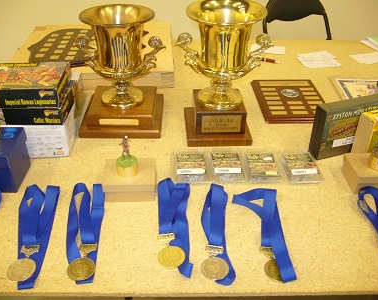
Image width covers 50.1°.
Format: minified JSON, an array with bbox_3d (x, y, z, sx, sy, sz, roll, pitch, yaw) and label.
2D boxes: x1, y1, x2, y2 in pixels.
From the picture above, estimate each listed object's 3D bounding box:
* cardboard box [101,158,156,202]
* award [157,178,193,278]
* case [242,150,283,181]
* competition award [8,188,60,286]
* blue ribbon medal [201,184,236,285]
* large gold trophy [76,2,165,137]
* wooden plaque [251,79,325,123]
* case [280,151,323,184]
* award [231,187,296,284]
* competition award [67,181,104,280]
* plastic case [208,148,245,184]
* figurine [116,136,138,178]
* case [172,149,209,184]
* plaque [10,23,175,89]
[{"bbox_3d":[-0.135,0.068,0.943,0.115,0.050,0.095,-1,36,-2],"label":"cardboard box"},{"bbox_3d":[-0.031,0.153,0.854,0.071,0.018,0.262,-1,36,-2],"label":"award"},{"bbox_3d":[0.184,0.040,1.011,0.081,0.020,0.105,-1,36,-3],"label":"case"},{"bbox_3d":[-0.309,0.155,0.794,0.080,0.015,0.277,-3,35,-4],"label":"competition award"},{"bbox_3d":[0.054,0.153,0.797,0.061,0.015,0.269,0,35,0],"label":"blue ribbon medal"},{"bbox_3d":[-0.177,-0.213,1.078,0.227,0.292,0.216,0,35,0],"label":"large gold trophy"},{"bbox_3d":[0.322,-0.164,1.294,0.203,0.020,0.246,-1,36,-2],"label":"wooden plaque"},{"bbox_3d":[0.278,0.040,1.012,0.081,0.020,0.105,-2,36,-3],"label":"case"},{"bbox_3d":[0.142,0.156,0.793,0.100,0.015,0.248,0,35,0],"label":"award"},{"bbox_3d":[-0.204,0.151,0.800,0.072,0.015,0.275,-4,35,-5],"label":"competition award"},{"bbox_3d":[0.094,0.039,1.011,0.081,0.020,0.106,-1,36,-2],"label":"plastic case"},{"bbox_3d":[-0.133,0.010,0.857,0.047,0.092,0.047,0,35,0],"label":"figurine"},{"bbox_3d":[0.003,0.040,1.009,0.082,0.020,0.107,-1,36,-2],"label":"case"},{"bbox_3d":[-0.337,-0.356,1.485,0.551,0.059,0.499,-2,35,-4],"label":"plaque"}]

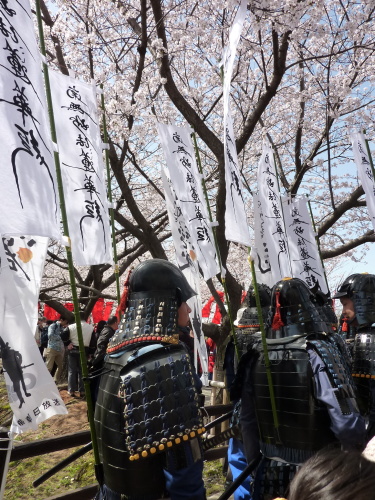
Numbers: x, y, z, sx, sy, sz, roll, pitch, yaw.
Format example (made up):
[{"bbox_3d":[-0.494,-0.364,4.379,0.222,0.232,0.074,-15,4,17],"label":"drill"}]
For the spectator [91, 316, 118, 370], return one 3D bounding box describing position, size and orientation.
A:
[{"bbox_3d":[-1.322,1.871,5.750,0.460,1.630,0.500,8,-12,-41],"label":"spectator"}]

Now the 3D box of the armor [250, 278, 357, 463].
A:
[{"bbox_3d":[0.580,0.587,1.820,0.520,0.860,0.400,-5,-10,30],"label":"armor"}]

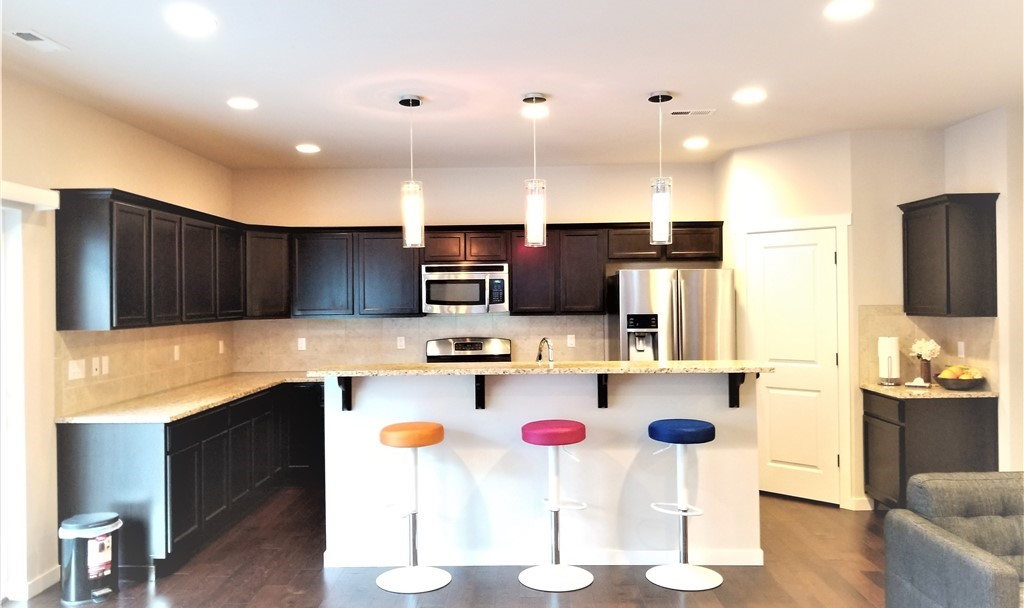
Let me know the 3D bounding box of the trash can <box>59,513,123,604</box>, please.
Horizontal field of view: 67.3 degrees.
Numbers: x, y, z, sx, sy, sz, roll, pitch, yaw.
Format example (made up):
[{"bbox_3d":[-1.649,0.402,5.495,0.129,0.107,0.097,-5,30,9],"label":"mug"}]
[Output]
[{"bbox_3d":[-2.236,1.348,4.083,0.235,0.410,0.280,0,0,42],"label":"trash can"}]

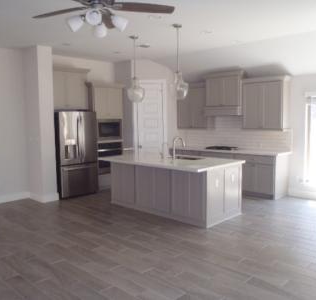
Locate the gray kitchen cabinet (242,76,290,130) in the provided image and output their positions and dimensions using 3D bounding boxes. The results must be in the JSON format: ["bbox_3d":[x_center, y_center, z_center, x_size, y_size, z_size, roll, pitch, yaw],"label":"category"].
[{"bbox_3d":[2.297,-0.963,6.888,0.930,1.075,0.355,4,7,43],"label":"gray kitchen cabinet"}]

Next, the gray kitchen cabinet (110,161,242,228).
[{"bbox_3d":[0.250,0.640,5.947,2.288,0.872,1.025,4,7,43],"label":"gray kitchen cabinet"}]

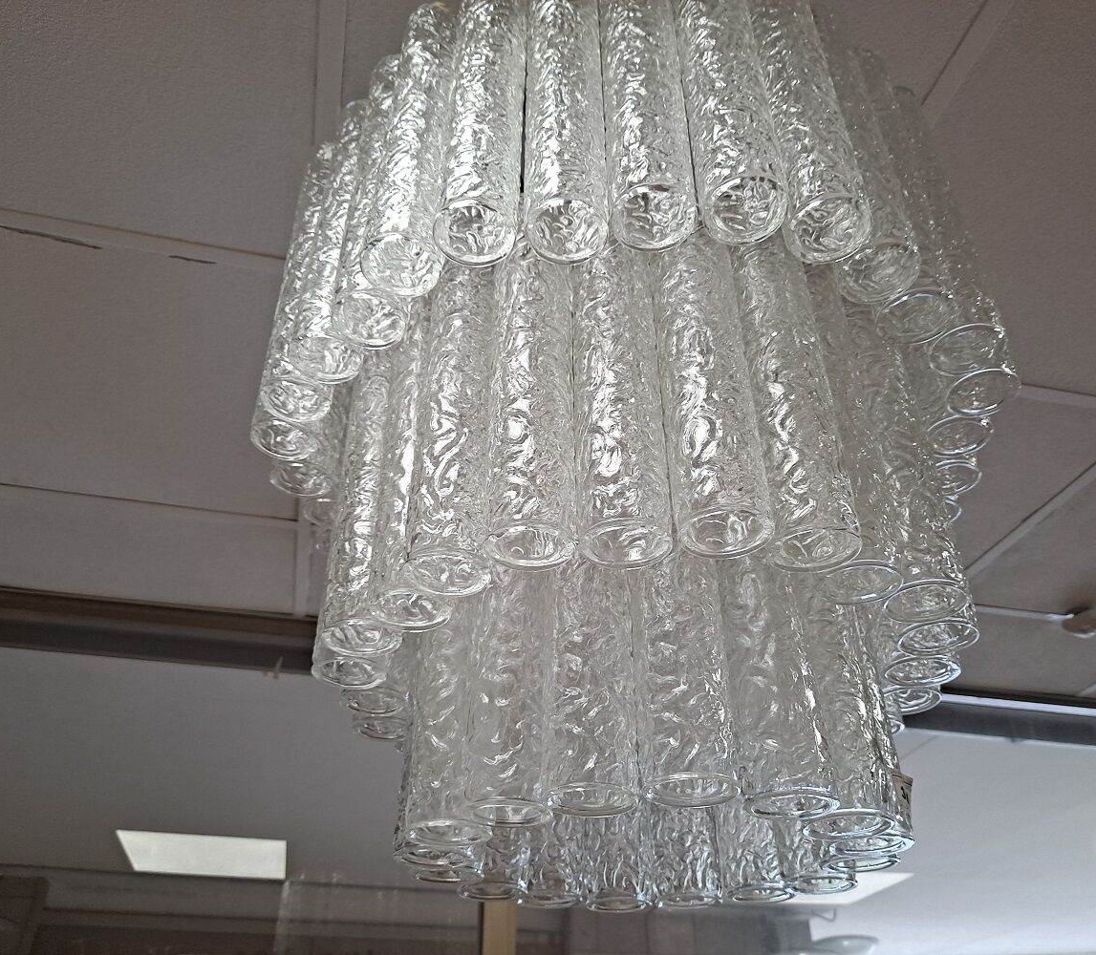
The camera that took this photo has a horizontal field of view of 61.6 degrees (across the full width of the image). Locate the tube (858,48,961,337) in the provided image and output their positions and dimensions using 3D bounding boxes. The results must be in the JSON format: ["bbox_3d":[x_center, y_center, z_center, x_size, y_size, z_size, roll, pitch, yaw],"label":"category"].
[{"bbox_3d":[0.252,-0.225,0.708,0.051,0.288,0.051,0,-36,0],"label":"tube"}]

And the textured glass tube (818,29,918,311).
[{"bbox_3d":[0.212,-0.248,0.676,0.051,0.288,0.051,0,-36,0],"label":"textured glass tube"}]

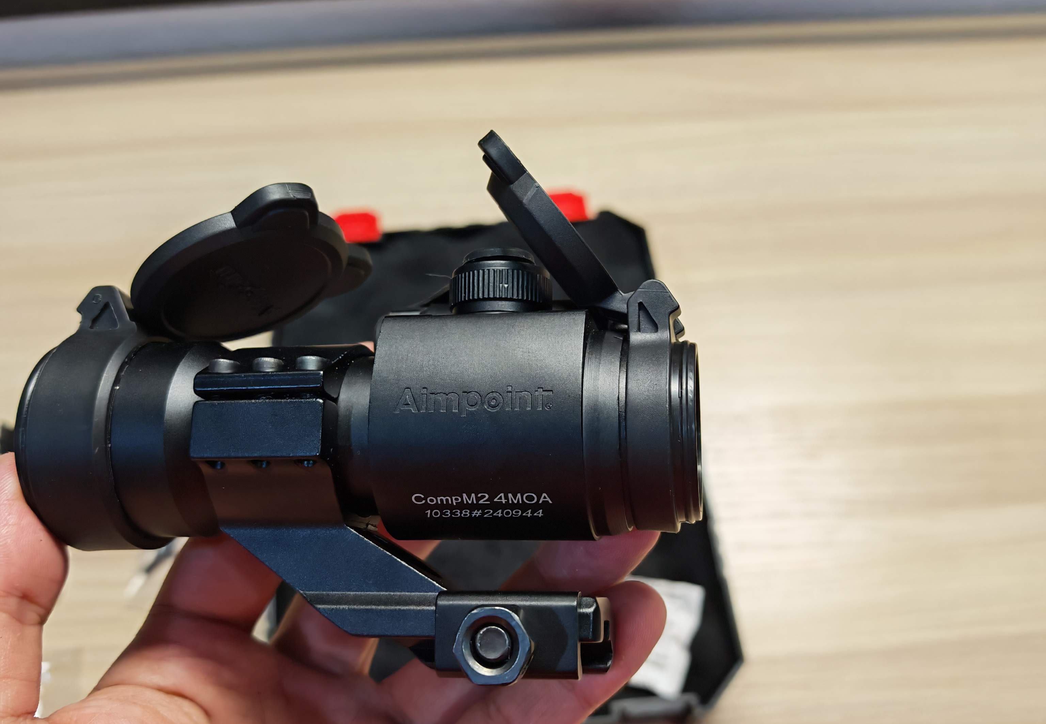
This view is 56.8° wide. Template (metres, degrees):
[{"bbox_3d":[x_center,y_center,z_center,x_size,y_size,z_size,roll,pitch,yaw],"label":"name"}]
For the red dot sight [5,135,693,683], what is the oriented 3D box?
[{"bbox_3d":[-0.029,0.007,0.205,0.131,0.059,0.114,-2,72,8],"label":"red dot sight"}]

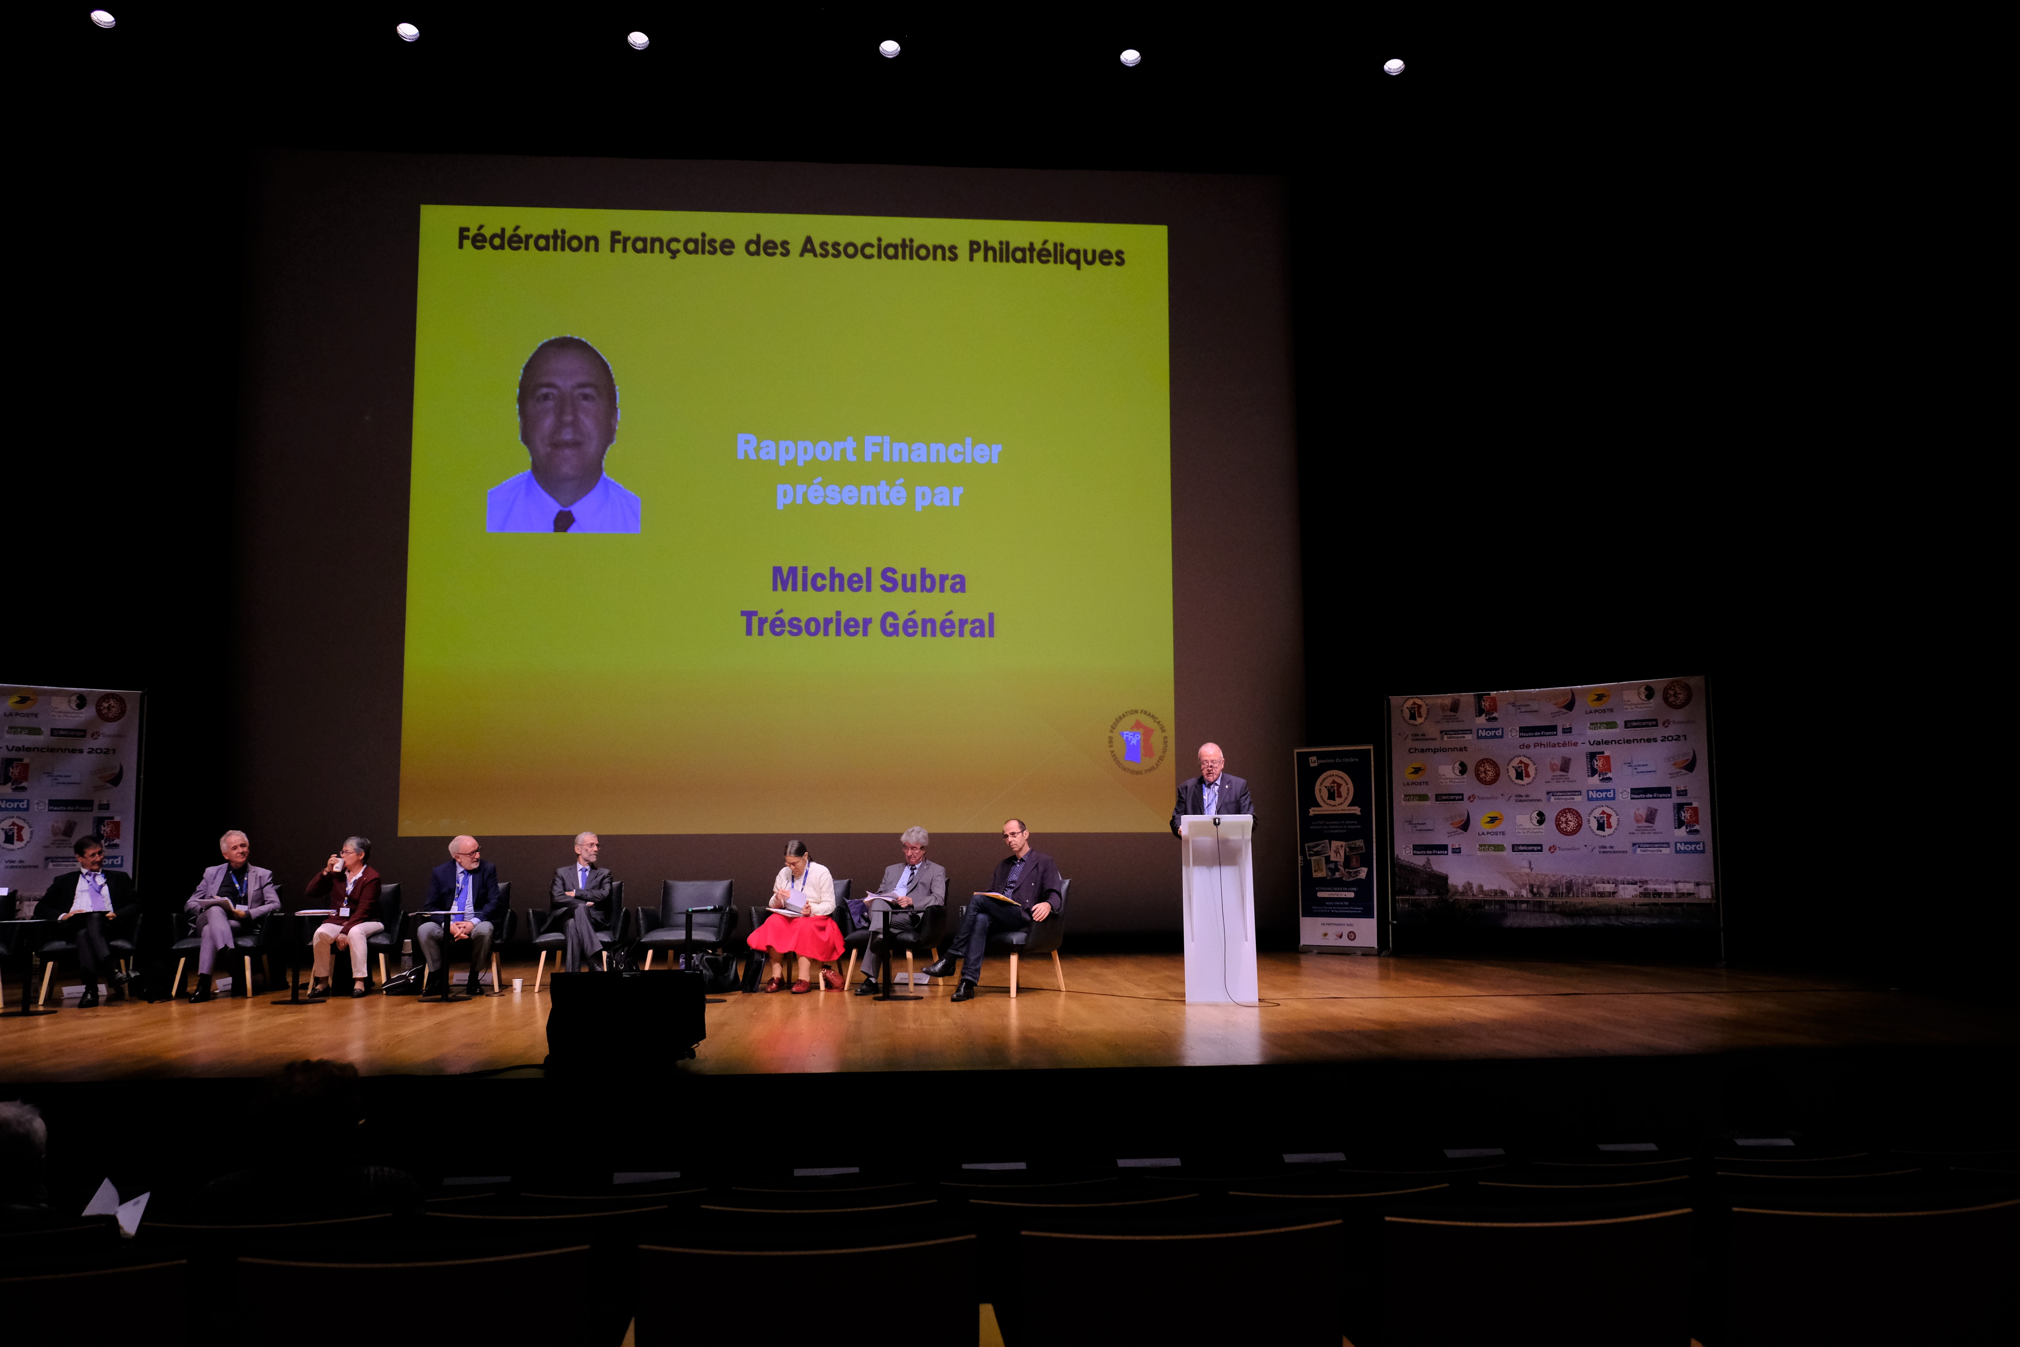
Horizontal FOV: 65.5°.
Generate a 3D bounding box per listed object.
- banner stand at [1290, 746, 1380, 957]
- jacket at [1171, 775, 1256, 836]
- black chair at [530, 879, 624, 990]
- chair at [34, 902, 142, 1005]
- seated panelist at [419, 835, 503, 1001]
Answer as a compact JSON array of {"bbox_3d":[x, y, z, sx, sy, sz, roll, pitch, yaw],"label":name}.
[{"bbox_3d":[3.273,1.750,15.594,0.820,2.040,0.200,-4,-7,32],"label":"banner stand"},{"bbox_3d":[1.408,1.064,10.942,0.570,0.760,0.360,-1,-6,2],"label":"jacket"},{"bbox_3d":[-3.245,1.981,11.908,0.680,0.800,0.660,0,-6,-3],"label":"black chair"},{"bbox_3d":[-6.646,1.946,11.361,0.680,0.800,0.660,3,-7,-28],"label":"chair"},{"bbox_3d":[-4.144,1.825,11.986,0.550,1.190,0.820,1,-6,-9],"label":"seated panelist"}]

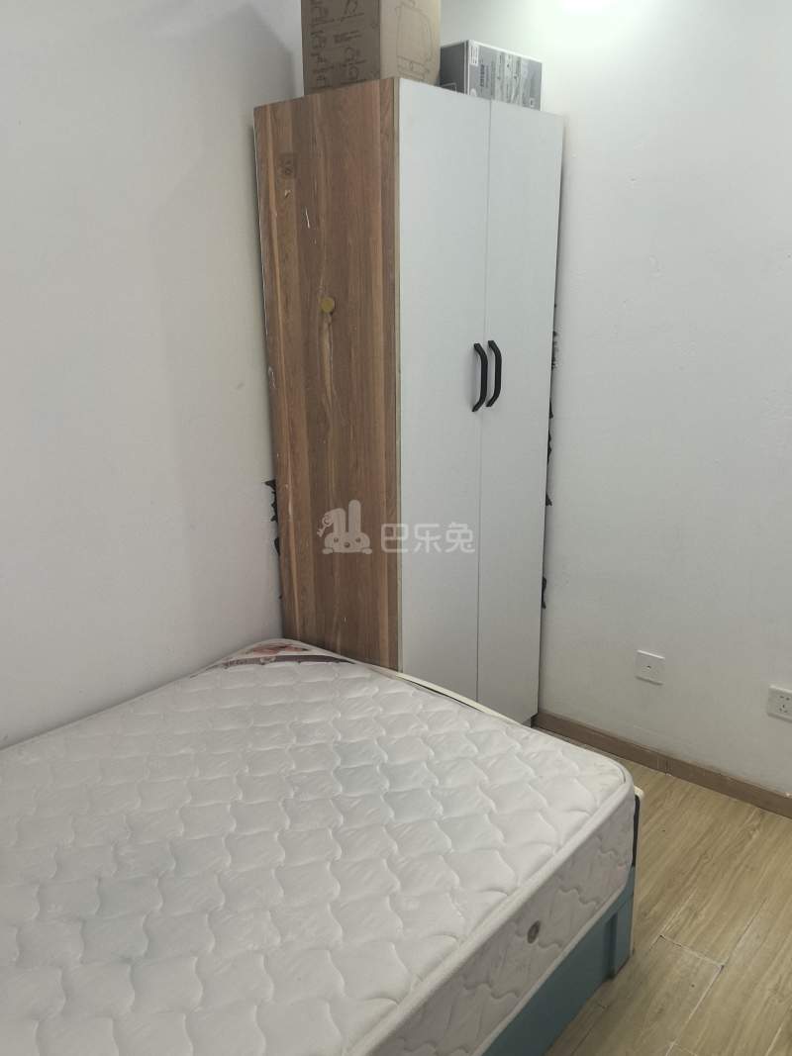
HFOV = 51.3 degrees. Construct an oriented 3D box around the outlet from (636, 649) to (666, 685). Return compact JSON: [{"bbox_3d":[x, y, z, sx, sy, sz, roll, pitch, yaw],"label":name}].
[{"bbox_3d":[0.767,0.420,2.484,0.086,0.086,0.010,14,22,40],"label":"outlet"}]

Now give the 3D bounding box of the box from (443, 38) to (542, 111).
[{"bbox_3d":[0.205,-1.163,2.174,0.210,0.132,0.322,14,22,40],"label":"box"}]

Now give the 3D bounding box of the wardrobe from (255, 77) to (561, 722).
[{"bbox_3d":[0.061,-0.194,2.408,0.495,1.845,0.670,14,22,41],"label":"wardrobe"}]

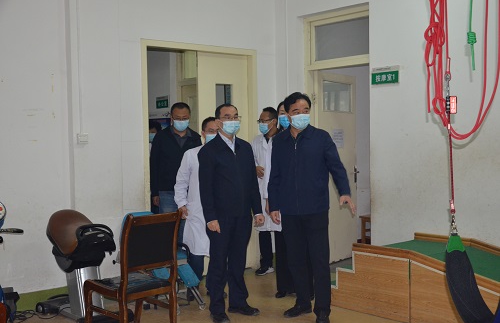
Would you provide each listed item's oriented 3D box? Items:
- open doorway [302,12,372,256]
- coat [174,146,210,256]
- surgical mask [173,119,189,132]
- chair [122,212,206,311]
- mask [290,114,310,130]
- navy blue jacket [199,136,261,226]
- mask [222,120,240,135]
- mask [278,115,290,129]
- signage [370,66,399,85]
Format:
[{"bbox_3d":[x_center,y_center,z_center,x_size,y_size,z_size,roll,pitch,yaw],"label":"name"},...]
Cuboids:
[{"bbox_3d":[0.891,-0.174,6.311,0.160,2.650,0.940,-3,3,-41],"label":"open doorway"},{"bbox_3d":[-0.375,0.335,5.500,0.540,1.020,0.360,-2,2,-24],"label":"coat"},{"bbox_3d":[-0.629,-0.326,5.750,0.145,0.118,0.085,-1,2,-12],"label":"surgical mask"},{"bbox_3d":[-0.790,0.824,5.280,0.500,0.780,0.740,-3,3,-43],"label":"chair"},{"bbox_3d":[0.389,-0.300,4.800,0.148,0.122,0.085,-2,2,-22],"label":"mask"},{"bbox_3d":[-0.154,0.131,4.940,0.510,0.690,0.300,-2,2,-19],"label":"navy blue jacket"},{"bbox_3d":[-0.145,-0.263,4.850,0.145,0.115,0.085,-2,2,-29],"label":"mask"},{"bbox_3d":[0.314,-0.343,5.420,0.140,0.118,0.085,-1,2,-6],"label":"mask"},{"bbox_3d":[1.243,-0.789,5.747,0.020,0.155,0.310,-3,3,-41],"label":"signage"}]

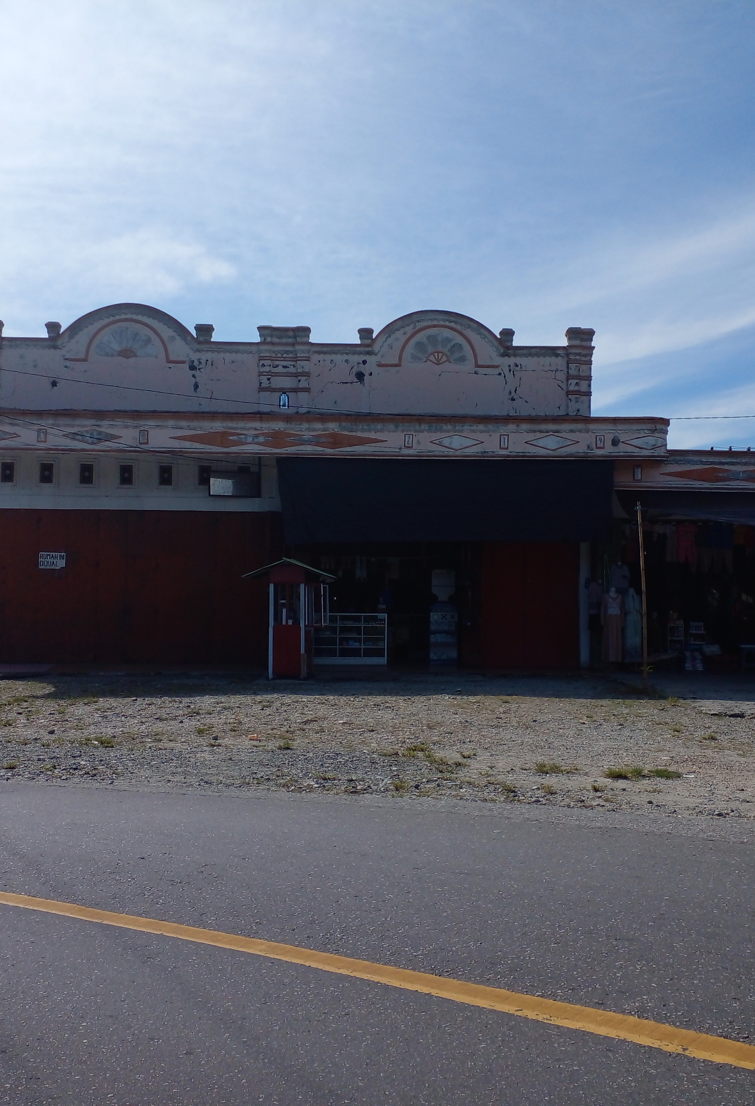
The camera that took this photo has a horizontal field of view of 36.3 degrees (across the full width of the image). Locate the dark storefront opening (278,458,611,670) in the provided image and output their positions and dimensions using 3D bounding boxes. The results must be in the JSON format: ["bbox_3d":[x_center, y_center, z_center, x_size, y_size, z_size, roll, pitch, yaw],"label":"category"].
[{"bbox_3d":[1.242,0.224,21.700,6.118,3.850,1.000,1,-3,-1],"label":"dark storefront opening"}]

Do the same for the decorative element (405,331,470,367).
[{"bbox_3d":[1.172,-3.975,22.300,1.241,0.659,0.100,1,-3,-1],"label":"decorative element"}]

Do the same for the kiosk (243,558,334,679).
[{"bbox_3d":[-1.568,1.173,20.700,1.455,2.087,1.400,0,-3,2],"label":"kiosk"}]

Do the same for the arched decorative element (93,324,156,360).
[{"bbox_3d":[-4.856,-4.050,22.100,1.201,0.653,0.100,1,-3,-1],"label":"arched decorative element"}]

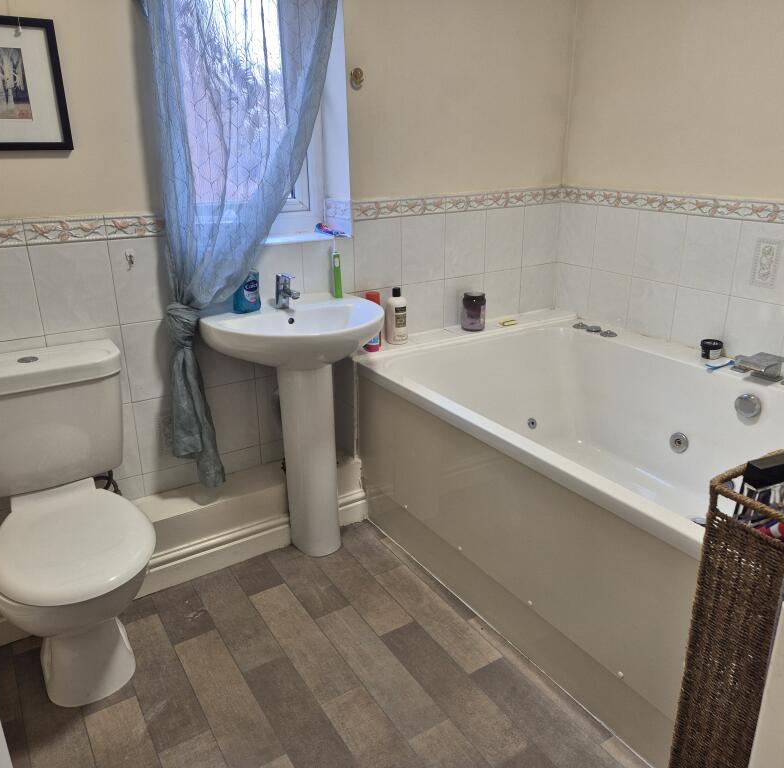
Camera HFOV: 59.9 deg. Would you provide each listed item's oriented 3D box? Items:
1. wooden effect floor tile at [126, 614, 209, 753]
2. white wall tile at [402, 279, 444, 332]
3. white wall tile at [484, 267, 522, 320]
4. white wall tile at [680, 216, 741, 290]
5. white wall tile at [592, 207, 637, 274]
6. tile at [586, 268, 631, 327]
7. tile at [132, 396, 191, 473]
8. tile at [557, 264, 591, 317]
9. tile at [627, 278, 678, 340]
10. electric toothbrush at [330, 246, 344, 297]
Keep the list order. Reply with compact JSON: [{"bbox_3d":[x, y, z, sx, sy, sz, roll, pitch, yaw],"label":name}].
[{"bbox_3d":[-0.606,0.759,1.774,0.117,0.010,0.490,-12,23,-29],"label":"wooden effect floor tile"},{"bbox_3d":[0.121,-0.287,2.602,0.200,0.212,0.012,-13,23,-31],"label":"white wall tile"},{"bbox_3d":[0.457,-0.365,2.812,0.200,0.212,0.012,-13,23,-31],"label":"white wall tile"},{"bbox_3d":[1.121,-0.455,2.399,0.010,0.251,0.203,-13,23,-31],"label":"white wall tile"},{"bbox_3d":[0.894,-0.569,2.720,0.010,0.251,0.203,-13,23,-31],"label":"white wall tile"},{"bbox_3d":[0.884,-0.348,2.760,0.010,0.206,0.200,-13,23,-31],"label":"tile"},{"bbox_3d":[-0.729,0.159,2.221,0.203,0.251,0.010,-13,23,-31],"label":"tile"},{"bbox_3d":[0.775,-0.402,2.914,0.010,0.206,0.189,-13,23,-31],"label":"tile"},{"bbox_3d":[0.996,-0.292,2.601,0.010,0.206,0.200,-13,23,-31],"label":"tile"},{"bbox_3d":[-0.184,-0.374,2.252,0.030,0.181,0.030,-4,20,-9],"label":"electric toothbrush"}]

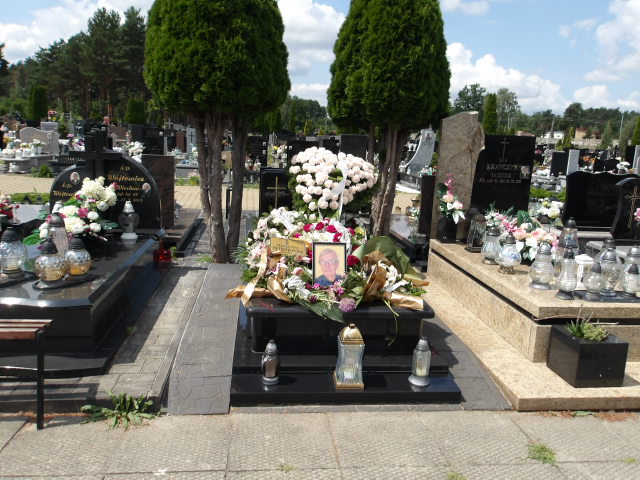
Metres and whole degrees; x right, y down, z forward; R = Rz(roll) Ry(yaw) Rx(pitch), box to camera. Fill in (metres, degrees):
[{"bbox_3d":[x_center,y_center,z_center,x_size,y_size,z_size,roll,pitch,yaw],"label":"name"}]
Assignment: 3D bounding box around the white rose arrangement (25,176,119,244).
[{"bbox_3d":[-2.020,-0.233,4.075,0.660,0.540,0.420,2,12,-8],"label":"white rose arrangement"}]

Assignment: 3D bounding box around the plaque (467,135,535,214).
[{"bbox_3d":[1.843,-0.544,5.152,0.660,1.050,0.110,1,12,-6],"label":"plaque"}]

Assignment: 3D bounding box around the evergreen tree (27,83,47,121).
[{"bbox_3d":[-21.670,-9.963,38.391,1.408,3.838,1.408,2,12,-8],"label":"evergreen tree"}]

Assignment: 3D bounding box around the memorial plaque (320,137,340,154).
[{"bbox_3d":[0.321,-2.629,15.046,0.580,0.800,0.150,1,12,-8],"label":"memorial plaque"}]

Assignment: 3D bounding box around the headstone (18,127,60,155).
[{"bbox_3d":[-8.252,-2.923,14.711,1.100,0.820,0.160,1,12,-14],"label":"headstone"}]

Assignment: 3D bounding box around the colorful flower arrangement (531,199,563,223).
[{"bbox_3d":[2.790,-0.351,6.150,0.390,0.320,0.320,1,12,-6],"label":"colorful flower arrangement"}]

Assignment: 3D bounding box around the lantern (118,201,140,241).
[{"bbox_3d":[-1.696,-0.181,4.437,0.180,0.330,0.180,2,12,-8],"label":"lantern"}]

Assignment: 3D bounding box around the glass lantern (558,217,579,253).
[{"bbox_3d":[2.228,-0.008,4.437,0.165,0.375,0.165,1,12,-8],"label":"glass lantern"}]

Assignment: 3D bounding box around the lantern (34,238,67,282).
[{"bbox_3d":[-1.643,0.136,3.019,0.195,0.290,0.195,1,12,-8],"label":"lantern"}]

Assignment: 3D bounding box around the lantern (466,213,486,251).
[{"bbox_3d":[1.459,-0.077,4.636,0.175,0.355,0.175,1,12,-8],"label":"lantern"}]

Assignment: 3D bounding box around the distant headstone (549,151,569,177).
[{"bbox_3d":[9.243,-2.932,19.307,0.600,0.950,0.140,1,12,-14],"label":"distant headstone"}]

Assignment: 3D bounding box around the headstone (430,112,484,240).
[{"bbox_3d":[1.402,-0.639,5.144,0.430,1.280,0.180,2,12,-8],"label":"headstone"}]

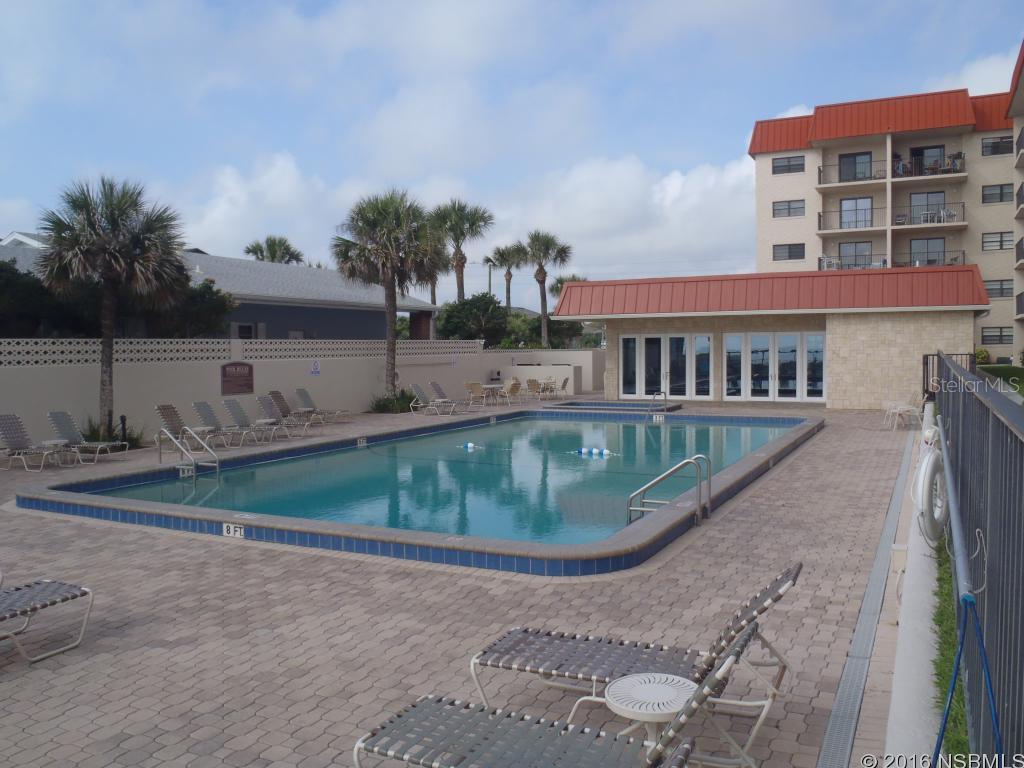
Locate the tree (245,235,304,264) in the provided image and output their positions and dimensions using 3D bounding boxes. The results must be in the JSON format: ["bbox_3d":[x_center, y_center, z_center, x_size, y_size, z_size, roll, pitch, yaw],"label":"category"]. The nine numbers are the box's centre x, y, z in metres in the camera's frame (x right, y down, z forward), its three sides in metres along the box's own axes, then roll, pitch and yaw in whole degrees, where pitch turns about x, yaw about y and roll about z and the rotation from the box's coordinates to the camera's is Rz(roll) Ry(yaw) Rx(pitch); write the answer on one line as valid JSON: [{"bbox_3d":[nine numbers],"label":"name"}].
[{"bbox_3d":[-12.021,-3.652,42.178,3.000,7.866,3.000,1,3,27],"label":"tree"}]

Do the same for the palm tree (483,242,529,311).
[{"bbox_3d":[-0.269,-4.780,54.202,2.850,8.899,2.850,1,3,27],"label":"palm tree"}]

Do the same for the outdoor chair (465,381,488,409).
[{"bbox_3d":[-1.136,0.357,29.642,0.620,0.860,0.580,0,3,12],"label":"outdoor chair"}]

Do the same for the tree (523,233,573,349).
[{"bbox_3d":[2.006,-4.139,45.191,2.650,8.409,2.650,0,3,0],"label":"tree"}]

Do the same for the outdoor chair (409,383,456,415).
[{"bbox_3d":[-2.362,0.489,25.807,1.540,0.970,0.610,1,3,20],"label":"outdoor chair"}]

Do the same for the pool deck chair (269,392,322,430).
[{"bbox_3d":[-5.791,0.684,22.399,1.582,0.922,0.592,1,3,25],"label":"pool deck chair"}]

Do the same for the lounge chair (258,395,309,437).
[{"bbox_3d":[-5.338,0.789,19.874,1.536,0.930,0.592,1,3,24],"label":"lounge chair"}]

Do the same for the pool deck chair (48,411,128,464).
[{"bbox_3d":[-8.053,0.998,15.668,1.510,0.928,0.592,1,3,25],"label":"pool deck chair"}]

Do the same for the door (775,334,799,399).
[{"bbox_3d":[9.929,-0.583,29.916,0.869,2.467,0.080,1,3,24],"label":"door"}]

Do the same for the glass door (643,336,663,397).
[{"bbox_3d":[5.513,-0.657,32.316,0.870,2.380,0.070,1,3,22],"label":"glass door"}]

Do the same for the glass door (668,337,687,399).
[{"bbox_3d":[6.400,-0.648,31.965,0.870,2.380,0.070,1,3,22],"label":"glass door"}]

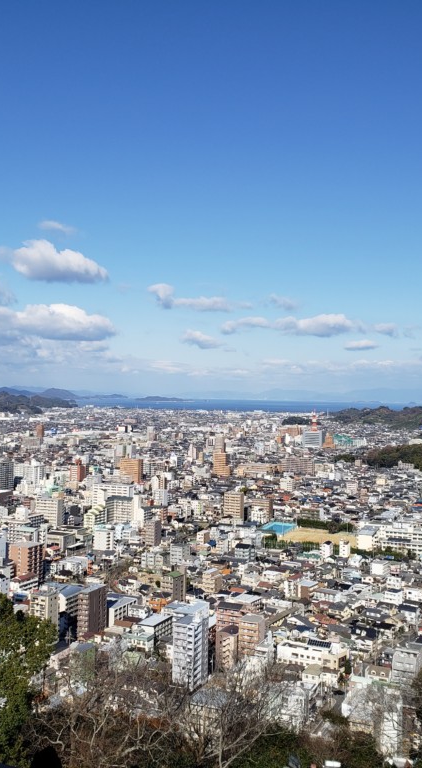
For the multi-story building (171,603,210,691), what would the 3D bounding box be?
[{"bbox_3d":[-8.550,111.610,331.410,9.220,34.500,15.930,1,-1,25],"label":"multi-story building"}]

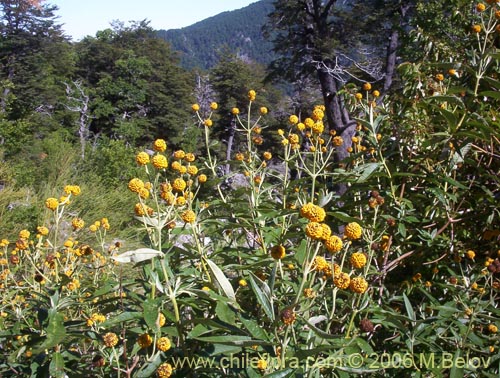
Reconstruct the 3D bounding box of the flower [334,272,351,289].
[{"bbox_3d":[0.153,0.153,0.940,0.027,0.027,0.027,0,4,0],"label":"flower"}]

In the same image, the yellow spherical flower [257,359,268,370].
[{"bbox_3d":[0.024,0.327,1.050,0.019,0.019,0.019,0,4,0],"label":"yellow spherical flower"}]

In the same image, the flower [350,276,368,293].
[{"bbox_3d":[0.183,0.161,0.940,0.028,0.028,0.028,0,4,0],"label":"flower"}]

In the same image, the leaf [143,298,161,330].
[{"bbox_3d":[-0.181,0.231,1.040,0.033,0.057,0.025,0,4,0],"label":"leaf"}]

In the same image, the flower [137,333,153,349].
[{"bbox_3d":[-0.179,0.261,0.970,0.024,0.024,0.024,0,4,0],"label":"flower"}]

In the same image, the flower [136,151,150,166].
[{"bbox_3d":[-0.185,-0.052,0.980,0.024,0.024,0.024,0,4,0],"label":"flower"}]

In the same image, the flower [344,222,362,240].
[{"bbox_3d":[0.152,0.062,0.830,0.025,0.025,0.025,0,4,0],"label":"flower"}]

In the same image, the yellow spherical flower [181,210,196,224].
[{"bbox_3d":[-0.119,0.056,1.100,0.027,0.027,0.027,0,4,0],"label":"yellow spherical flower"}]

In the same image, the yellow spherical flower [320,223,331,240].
[{"bbox_3d":[0.127,0.074,0.968,0.027,0.027,0.027,0,4,0],"label":"yellow spherical flower"}]

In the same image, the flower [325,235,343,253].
[{"bbox_3d":[0.122,0.081,0.820,0.025,0.025,0.025,0,4,0],"label":"flower"}]

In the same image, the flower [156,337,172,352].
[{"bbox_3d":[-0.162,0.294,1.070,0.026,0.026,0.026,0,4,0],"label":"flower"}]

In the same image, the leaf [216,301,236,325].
[{"bbox_3d":[-0.038,0.201,0.920,0.033,0.040,0.016,0,4,0],"label":"leaf"}]

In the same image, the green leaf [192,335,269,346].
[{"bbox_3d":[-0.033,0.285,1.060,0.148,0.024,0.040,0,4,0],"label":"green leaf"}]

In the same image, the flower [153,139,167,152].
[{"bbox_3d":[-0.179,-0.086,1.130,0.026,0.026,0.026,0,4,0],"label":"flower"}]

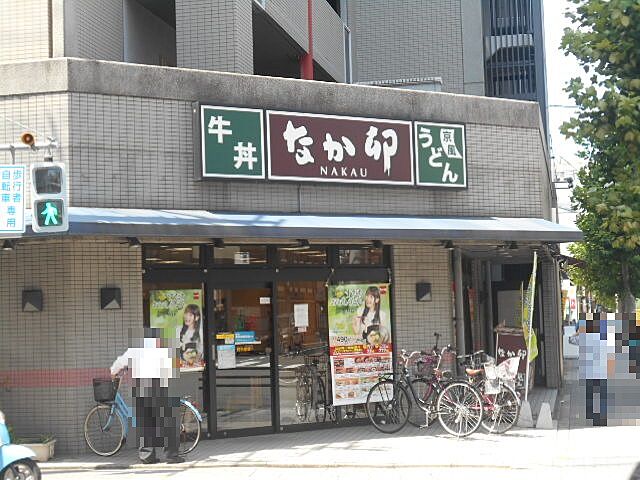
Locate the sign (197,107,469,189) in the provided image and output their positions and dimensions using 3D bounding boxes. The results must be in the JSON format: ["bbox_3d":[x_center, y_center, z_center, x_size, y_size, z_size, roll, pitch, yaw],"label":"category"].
[{"bbox_3d":[0.249,-1.196,16.382,4.236,0.936,0.240,1,-5,-33],"label":"sign"}]

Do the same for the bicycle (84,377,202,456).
[{"bbox_3d":[-2.093,2.041,14.390,1.450,1.000,0.500,-2,-4,7],"label":"bicycle"}]

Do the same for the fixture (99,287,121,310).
[{"bbox_3d":[-2.560,0.722,14.980,0.240,0.255,0.110,1,-5,-33],"label":"fixture"}]

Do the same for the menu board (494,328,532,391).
[{"bbox_3d":[3.076,2.011,19.400,0.550,1.280,0.360,0,-4,-24],"label":"menu board"}]

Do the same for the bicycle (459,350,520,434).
[{"bbox_3d":[1.940,1.971,15.852,1.620,1.060,0.560,-5,-5,37],"label":"bicycle"}]

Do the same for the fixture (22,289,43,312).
[{"bbox_3d":[-3.472,0.733,14.736,0.240,0.260,0.110,-3,-4,12],"label":"fixture"}]

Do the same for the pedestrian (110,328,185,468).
[{"bbox_3d":[-1.955,1.758,13.750,0.500,1.570,0.550,-5,-5,41],"label":"pedestrian"}]

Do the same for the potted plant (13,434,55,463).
[{"bbox_3d":[-3.366,2.447,14.286,0.560,0.330,0.280,-3,-4,12],"label":"potted plant"}]

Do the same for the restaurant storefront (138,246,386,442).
[{"bbox_3d":[-0.602,1.318,16.366,3.859,2.543,0.350,1,-5,-33],"label":"restaurant storefront"}]

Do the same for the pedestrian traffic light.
[{"bbox_3d":[-2.612,-0.406,11.800,0.350,0.660,0.180,-2,-4,9],"label":"pedestrian traffic light"}]

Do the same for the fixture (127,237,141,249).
[{"bbox_3d":[-2.297,0.031,15.031,0.120,0.140,0.180,1,-5,-33],"label":"fixture"}]

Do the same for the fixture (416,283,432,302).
[{"bbox_3d":[1.507,0.760,17.592,0.240,0.255,0.110,1,-5,-33],"label":"fixture"}]

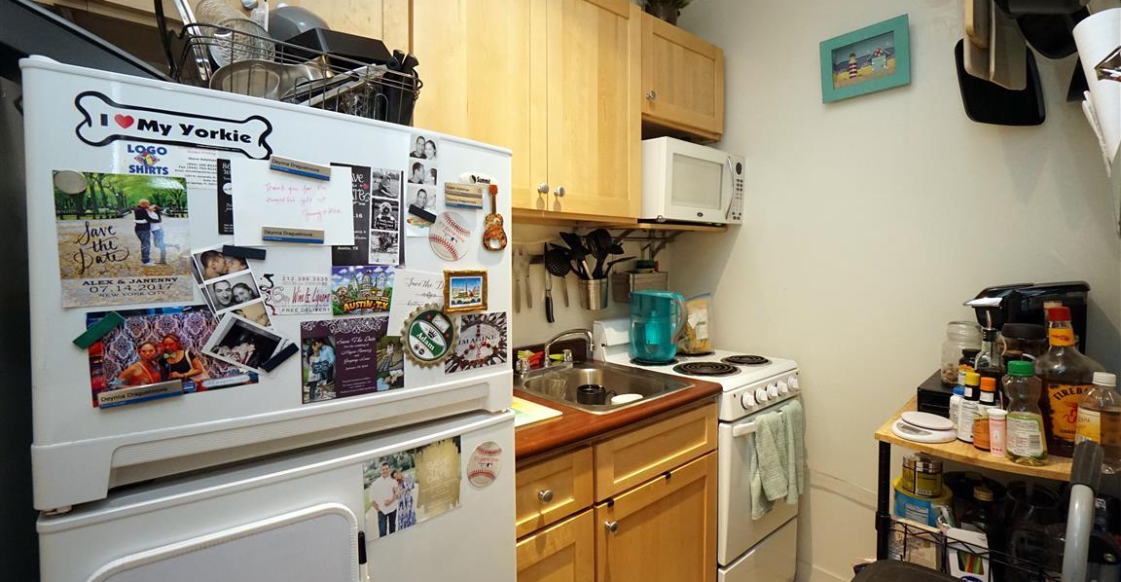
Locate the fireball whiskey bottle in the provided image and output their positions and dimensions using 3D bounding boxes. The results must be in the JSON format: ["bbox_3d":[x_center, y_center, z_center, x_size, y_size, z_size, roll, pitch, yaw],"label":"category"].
[{"bbox_3d":[1.018,0.179,0.927,0.101,0.292,0.098,2,4,40],"label":"fireball whiskey bottle"}]

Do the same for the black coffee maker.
[{"bbox_3d":[1.107,0.153,1.127,0.305,0.325,0.130,-1,3,-23],"label":"black coffee maker"}]

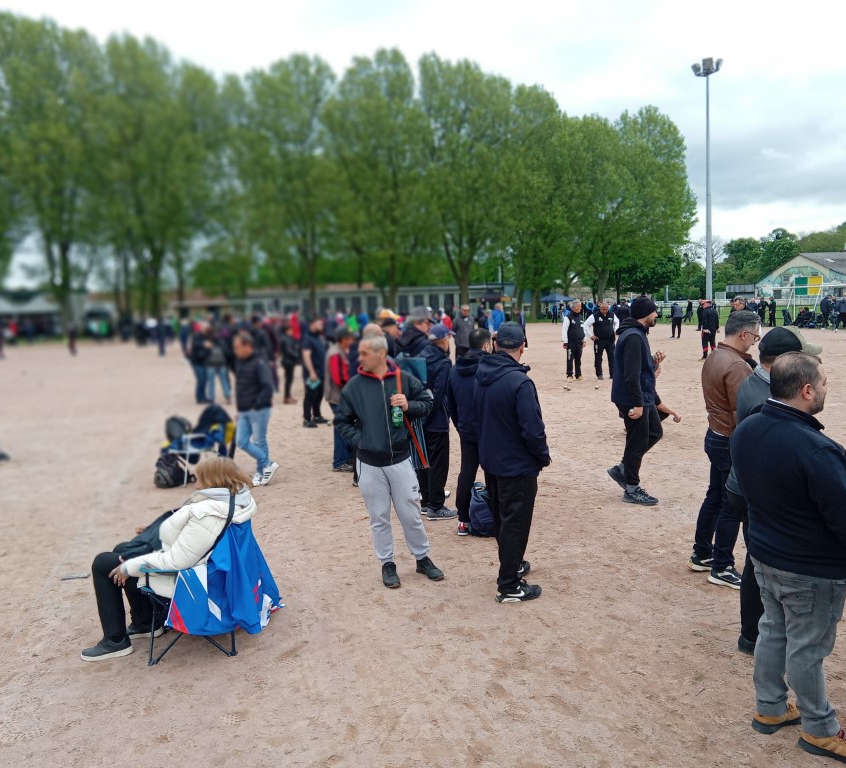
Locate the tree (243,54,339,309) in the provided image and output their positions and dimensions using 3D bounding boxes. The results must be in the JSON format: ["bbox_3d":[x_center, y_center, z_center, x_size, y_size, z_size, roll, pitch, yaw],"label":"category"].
[{"bbox_3d":[-12.310,-17.698,77.833,9.500,25.349,9.500,-2,5,0],"label":"tree"}]

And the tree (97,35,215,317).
[{"bbox_3d":[-19.948,-14.933,62.000,8.500,22.000,8.500,-2,5,0],"label":"tree"}]

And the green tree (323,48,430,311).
[{"bbox_3d":[-4.424,-18.332,78.806,10.000,25.954,10.000,-2,5,0],"label":"green tree"}]

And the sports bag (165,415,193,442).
[{"bbox_3d":[-2.745,0.522,9.300,0.240,0.360,0.290,-7,7,-41],"label":"sports bag"}]

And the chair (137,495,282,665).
[{"bbox_3d":[-1.184,1.050,4.681,0.720,0.840,0.720,-3,5,-8],"label":"chair"}]

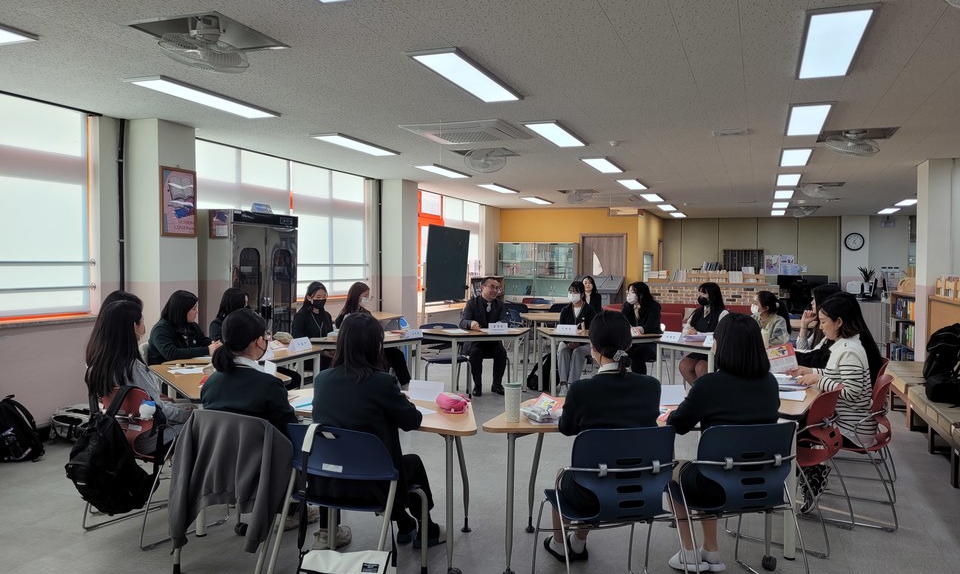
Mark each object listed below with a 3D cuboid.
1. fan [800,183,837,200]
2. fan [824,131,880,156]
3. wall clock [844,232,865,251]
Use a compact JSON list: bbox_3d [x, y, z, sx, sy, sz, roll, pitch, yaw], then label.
[{"bbox_3d":[5.128,-1.454,10.927,0.450,0.210,0.450,1,2,21],"label":"fan"},{"bbox_3d":[3.540,-1.362,6.867,0.450,0.220,0.450,1,2,21],"label":"fan"},{"bbox_3d":[9.019,-1.075,17.339,0.440,0.440,0.050,1,2,21],"label":"wall clock"}]

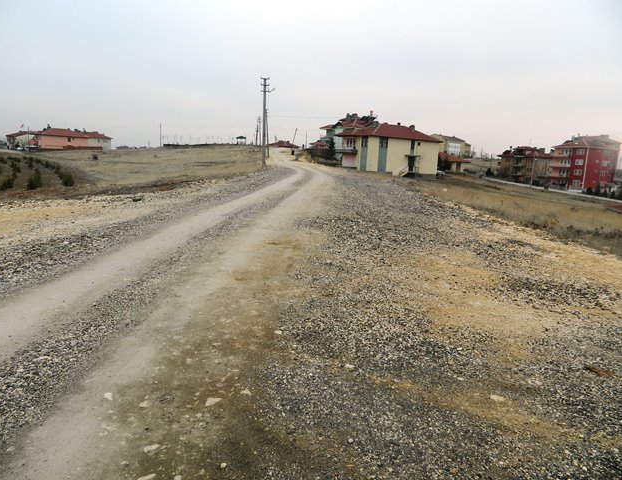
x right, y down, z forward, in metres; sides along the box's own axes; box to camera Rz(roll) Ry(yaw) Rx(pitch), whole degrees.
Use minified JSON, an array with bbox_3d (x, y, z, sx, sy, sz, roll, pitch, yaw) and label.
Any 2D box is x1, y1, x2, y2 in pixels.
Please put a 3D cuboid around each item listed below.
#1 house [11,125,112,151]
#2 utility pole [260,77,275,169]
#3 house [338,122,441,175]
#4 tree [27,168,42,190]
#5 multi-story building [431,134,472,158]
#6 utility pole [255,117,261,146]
[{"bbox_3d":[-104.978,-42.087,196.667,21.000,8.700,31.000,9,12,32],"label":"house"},{"bbox_3d":[-4.590,-12.441,49.000,1.400,9.722,0.450,2,10,0],"label":"utility pole"},{"bbox_3d":[12.971,-15.084,77.370,15.500,8.100,9.400,-4,12,-33],"label":"house"},{"bbox_3d":[-14.956,-3.272,25.000,0.780,1.190,0.750,2,10,0],"label":"tree"},{"bbox_3d":[60.947,-41.435,206.136,20.500,9.800,11.000,-6,13,-40],"label":"multi-story building"},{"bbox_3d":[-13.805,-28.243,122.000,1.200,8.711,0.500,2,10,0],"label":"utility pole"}]

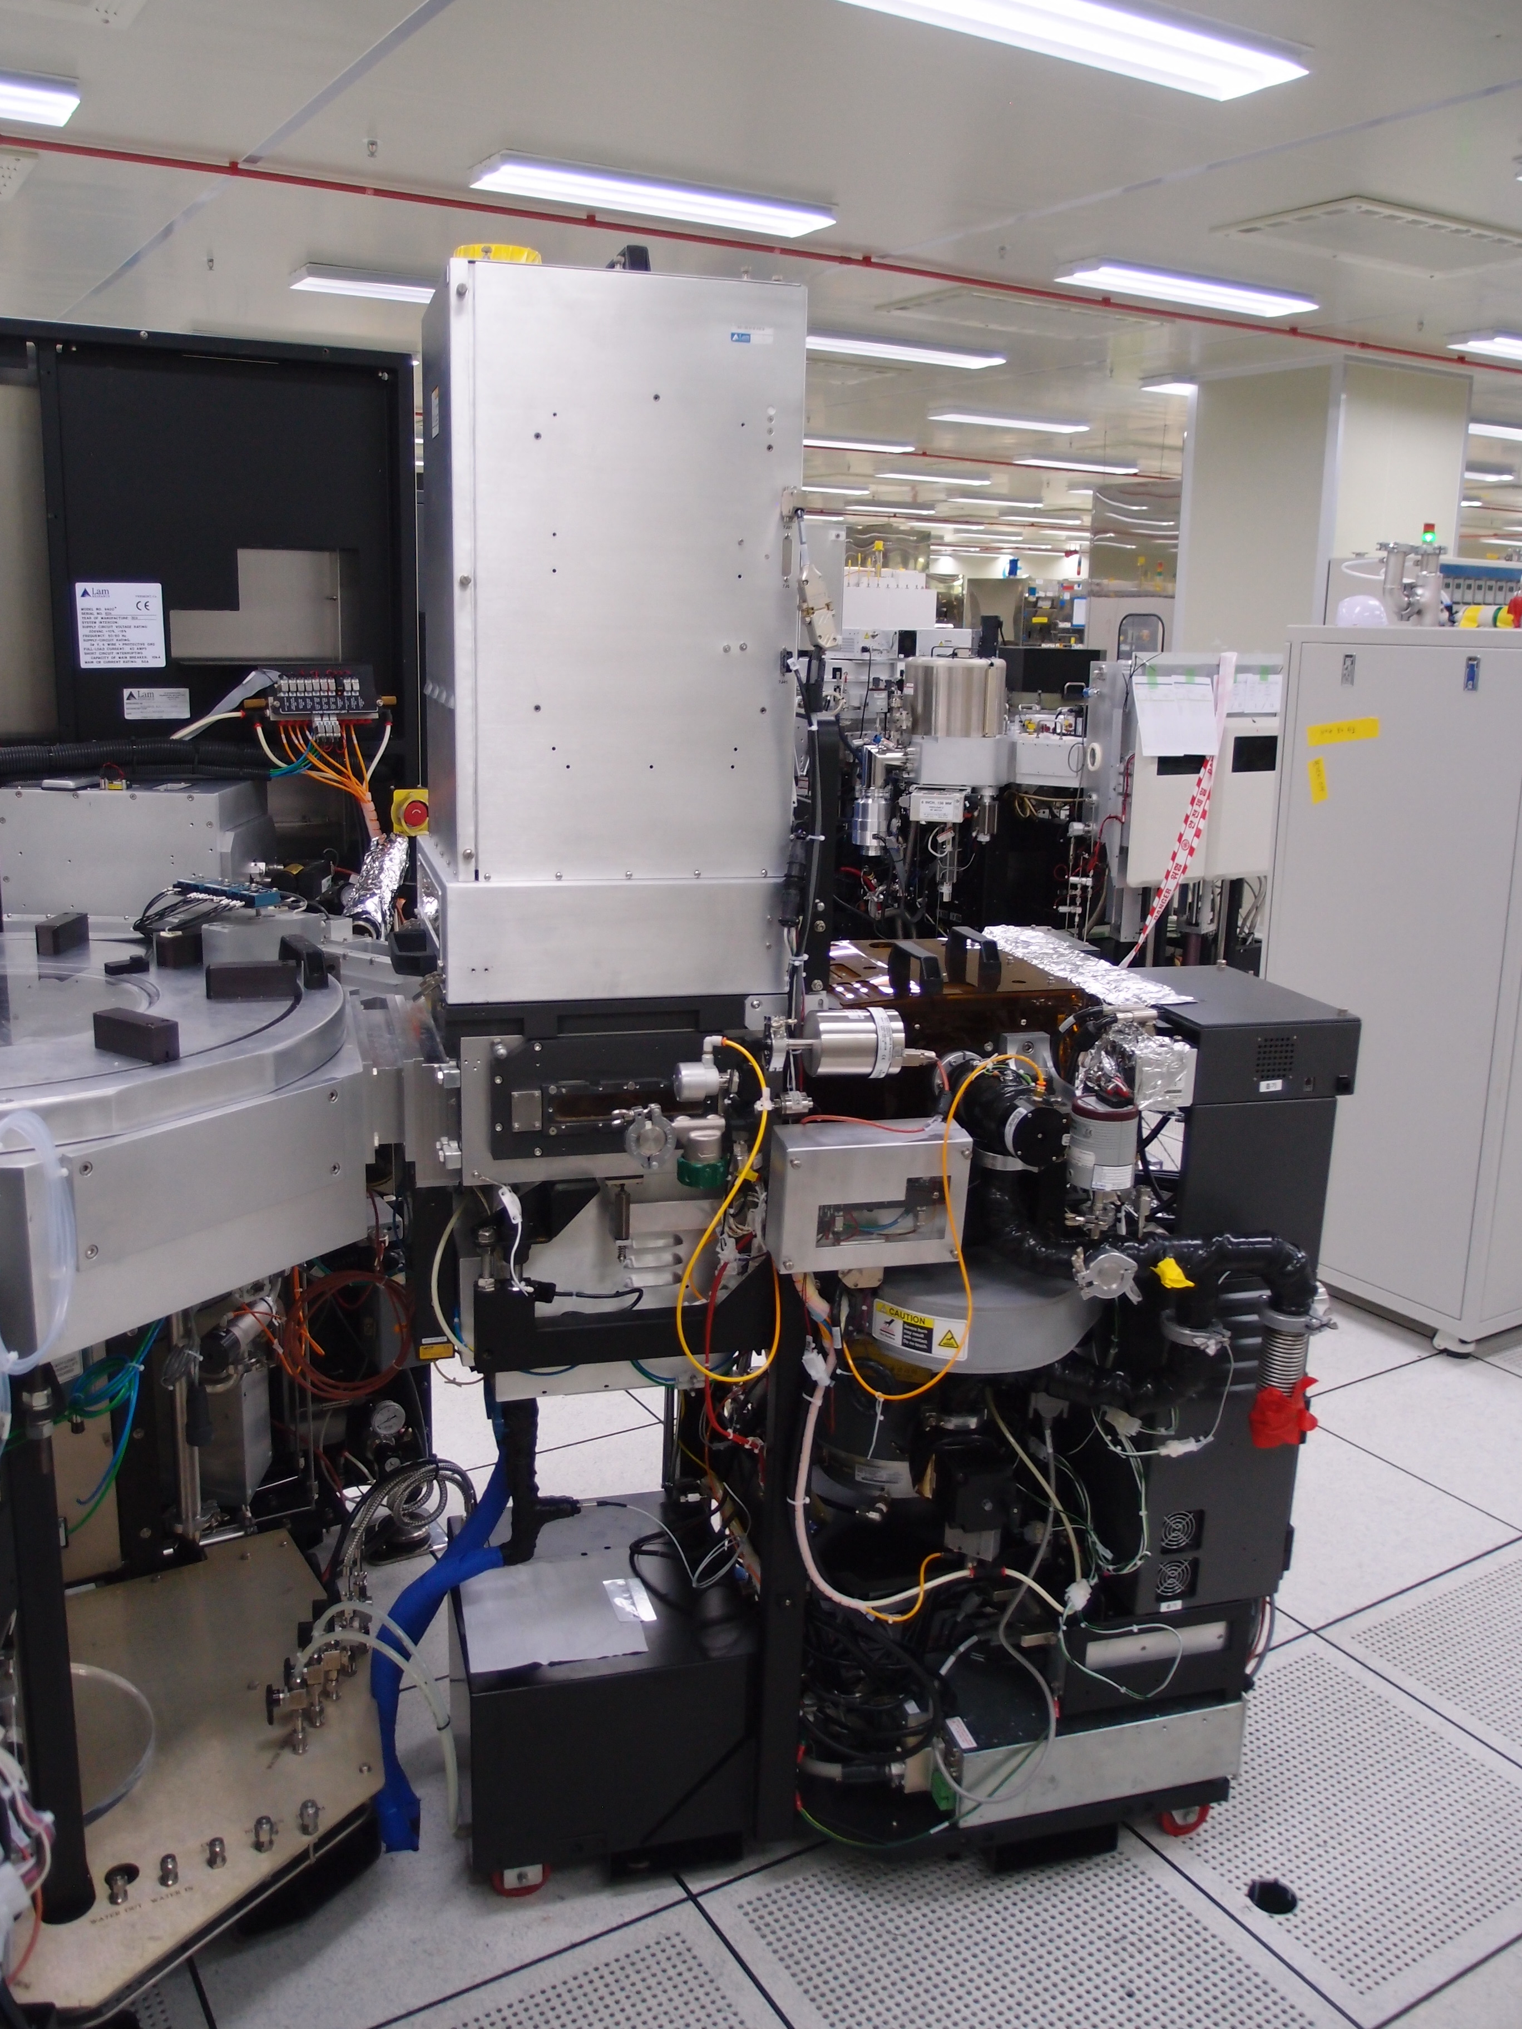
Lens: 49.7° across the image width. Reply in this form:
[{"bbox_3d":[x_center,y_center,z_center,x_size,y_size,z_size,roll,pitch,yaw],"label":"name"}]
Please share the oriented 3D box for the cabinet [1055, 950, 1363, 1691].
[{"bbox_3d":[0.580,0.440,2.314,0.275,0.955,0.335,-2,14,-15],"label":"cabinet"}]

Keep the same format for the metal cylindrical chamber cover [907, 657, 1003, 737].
[{"bbox_3d":[0.725,-1.175,6.100,0.360,0.286,0.360,1,13,0],"label":"metal cylindrical chamber cover"}]

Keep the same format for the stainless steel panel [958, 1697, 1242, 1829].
[{"bbox_3d":[0.443,0.982,2.175,0.405,0.115,0.035,-2,14,-15],"label":"stainless steel panel"}]

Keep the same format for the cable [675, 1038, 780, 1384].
[{"bbox_3d":[-0.039,0.232,1.906,0.120,0.400,0.090,-2,14,-15],"label":"cable"}]

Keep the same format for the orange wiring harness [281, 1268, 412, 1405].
[{"bbox_3d":[-0.550,0.426,2.178,0.168,0.168,0.070,-2,14,-15],"label":"orange wiring harness"}]

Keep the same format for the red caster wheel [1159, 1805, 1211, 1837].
[{"bbox_3d":[0.589,1.114,2.313,0.073,0.073,0.032,-2,14,-15],"label":"red caster wheel"}]

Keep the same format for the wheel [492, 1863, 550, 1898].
[{"bbox_3d":[-0.320,1.122,2.174,0.075,0.082,0.040,-2,14,-15],"label":"wheel"}]

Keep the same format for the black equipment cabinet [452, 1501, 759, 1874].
[{"bbox_3d":[-0.245,0.936,2.347,0.375,0.275,0.432,-2,14,-15],"label":"black equipment cabinet"}]

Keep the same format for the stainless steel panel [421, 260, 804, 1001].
[{"bbox_3d":[-0.196,-0.437,1.980,0.400,0.780,0.360,-2,14,-15],"label":"stainless steel panel"}]

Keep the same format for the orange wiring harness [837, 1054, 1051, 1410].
[{"bbox_3d":[0.208,0.246,1.908,0.230,0.400,0.130,-2,14,-15],"label":"orange wiring harness"}]

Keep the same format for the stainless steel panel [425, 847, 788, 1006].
[{"bbox_3d":[-0.204,-0.127,2.055,0.400,0.142,0.360,-2,14,-15],"label":"stainless steel panel"}]

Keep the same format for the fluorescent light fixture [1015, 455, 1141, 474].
[{"bbox_3d":[2.754,-4.734,14.090,1.240,0.070,0.290,-7,16,-31],"label":"fluorescent light fixture"}]

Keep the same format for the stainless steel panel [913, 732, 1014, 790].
[{"bbox_3d":[0.773,-0.966,6.250,0.390,0.205,0.250,0,14,-5],"label":"stainless steel panel"}]

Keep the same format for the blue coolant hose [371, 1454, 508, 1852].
[{"bbox_3d":[-0.436,0.893,2.285,0.195,0.460,0.230,-2,14,-15],"label":"blue coolant hose"}]

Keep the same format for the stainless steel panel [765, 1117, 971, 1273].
[{"bbox_3d":[0.121,0.211,1.927,0.221,0.148,0.090,-2,14,-15],"label":"stainless steel panel"}]

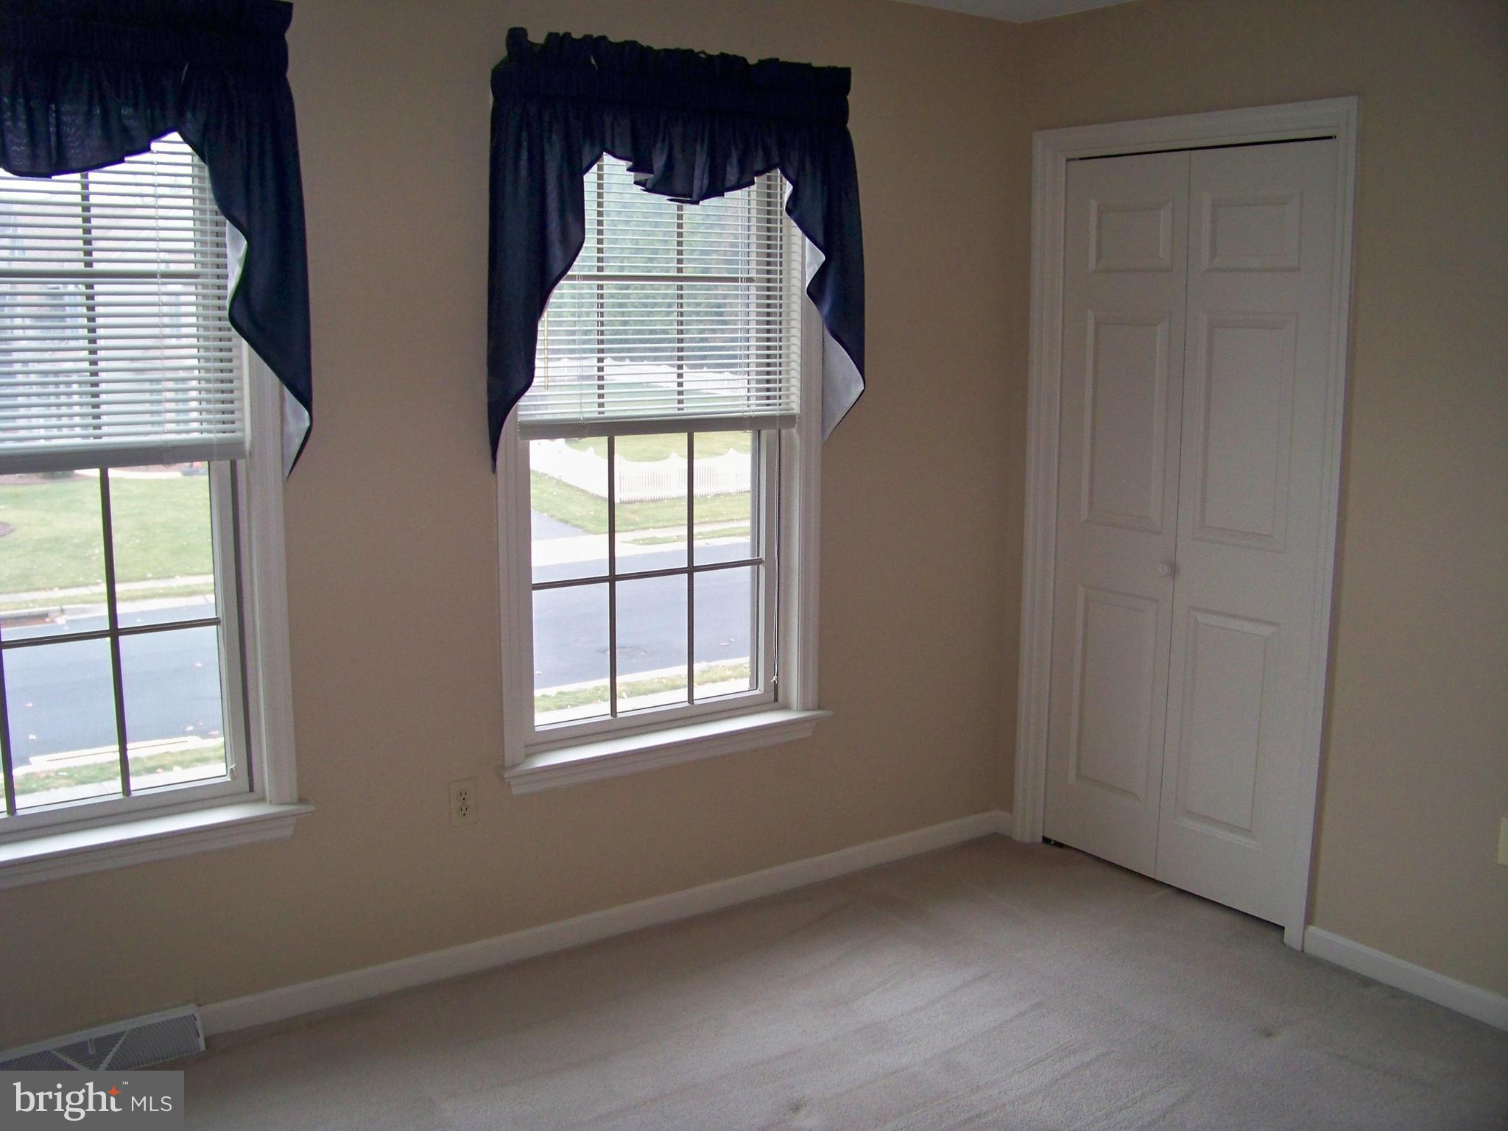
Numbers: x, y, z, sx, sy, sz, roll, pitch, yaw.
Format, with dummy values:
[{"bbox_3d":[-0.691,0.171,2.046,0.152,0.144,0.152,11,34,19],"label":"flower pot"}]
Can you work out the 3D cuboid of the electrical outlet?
[{"bbox_3d":[-0.704,0.573,3.472,0.070,0.114,0.010,-6,11,-34],"label":"electrical outlet"}]

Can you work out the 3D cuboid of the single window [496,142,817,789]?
[{"bbox_3d":[-0.226,-0.324,3.687,0.970,1.690,0.115,-6,11,-34],"label":"single window"}]

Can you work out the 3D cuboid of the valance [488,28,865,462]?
[{"bbox_3d":[-0.165,-0.752,3.564,1.055,0.975,0.120,-6,11,-34],"label":"valance"}]

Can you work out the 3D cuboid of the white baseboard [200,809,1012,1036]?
[{"bbox_3d":[-0.231,0.908,3.858,2.410,0.077,0.022,-6,11,-34],"label":"white baseboard"}]

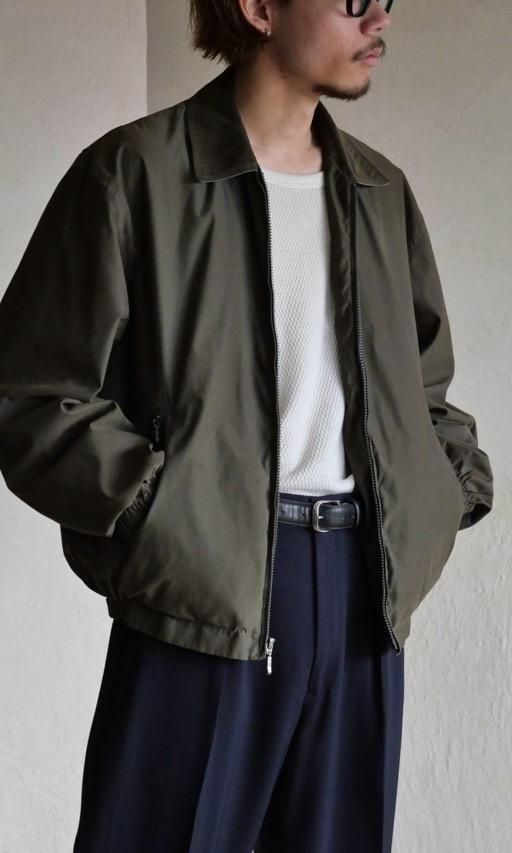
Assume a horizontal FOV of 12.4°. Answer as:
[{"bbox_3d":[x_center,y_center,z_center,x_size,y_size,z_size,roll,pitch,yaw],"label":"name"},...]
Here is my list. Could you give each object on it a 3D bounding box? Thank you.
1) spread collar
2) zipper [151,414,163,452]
[{"bbox_3d":[0.016,-0.359,2.820,0.260,0.150,0.190,-2,4,-35],"label":"spread collar"},{"bbox_3d":[-0.114,0.008,2.720,0.013,0.043,0.009,0,3,0],"label":"zipper"}]

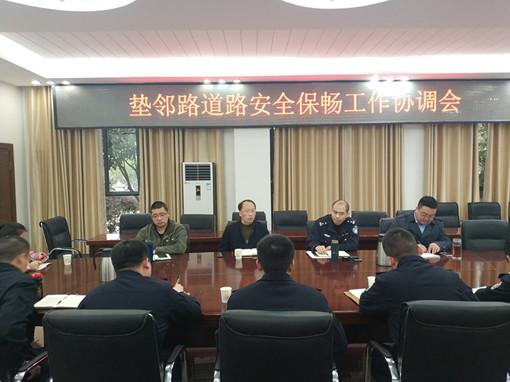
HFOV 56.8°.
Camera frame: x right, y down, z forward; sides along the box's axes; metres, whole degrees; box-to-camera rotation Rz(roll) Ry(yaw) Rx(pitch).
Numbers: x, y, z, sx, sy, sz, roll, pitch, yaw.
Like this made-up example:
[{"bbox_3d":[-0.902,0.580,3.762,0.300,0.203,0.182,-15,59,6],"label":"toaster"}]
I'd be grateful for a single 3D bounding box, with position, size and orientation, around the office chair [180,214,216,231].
[{"bbox_3d":[-0.727,0.773,5.670,0.570,0.980,0.610,-1,3,5],"label":"office chair"}]

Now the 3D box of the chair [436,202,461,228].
[{"bbox_3d":[2.561,0.688,6.169,0.570,1.000,0.610,-1,3,0],"label":"chair"}]

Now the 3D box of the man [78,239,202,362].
[{"bbox_3d":[-0.547,0.830,2.400,0.570,1.240,0.800,0,3,10],"label":"man"}]

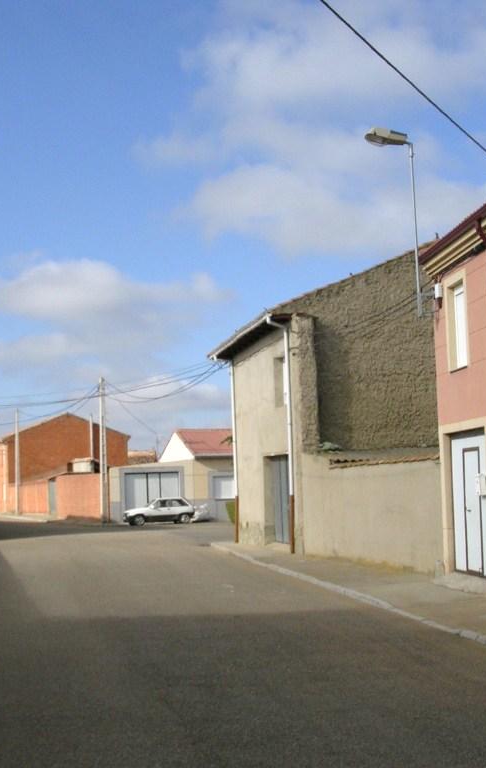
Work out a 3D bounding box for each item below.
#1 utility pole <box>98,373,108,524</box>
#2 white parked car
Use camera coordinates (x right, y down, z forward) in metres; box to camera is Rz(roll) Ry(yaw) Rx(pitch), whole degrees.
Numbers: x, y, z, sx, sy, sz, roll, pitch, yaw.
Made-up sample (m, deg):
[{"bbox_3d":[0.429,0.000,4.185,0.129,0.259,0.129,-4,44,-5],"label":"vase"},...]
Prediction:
[{"bbox_3d":[-7.417,3.506,59.449,0.350,7.792,0.330,0,-6,-18],"label":"utility pole"},{"bbox_3d":[-4.268,6.569,58.151,3.750,1.390,1.600,0,-6,-18],"label":"white parked car"}]

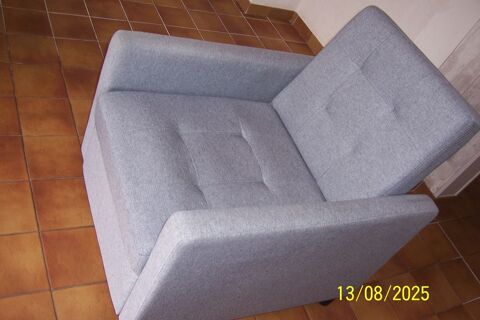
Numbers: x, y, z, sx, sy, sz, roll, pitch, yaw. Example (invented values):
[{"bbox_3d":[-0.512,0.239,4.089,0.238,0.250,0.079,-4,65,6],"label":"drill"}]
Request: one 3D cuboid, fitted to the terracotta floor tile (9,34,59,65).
[{"bbox_3d":[-0.885,-0.471,1.937,0.200,0.010,0.200,-3,51,-33],"label":"terracotta floor tile"}]

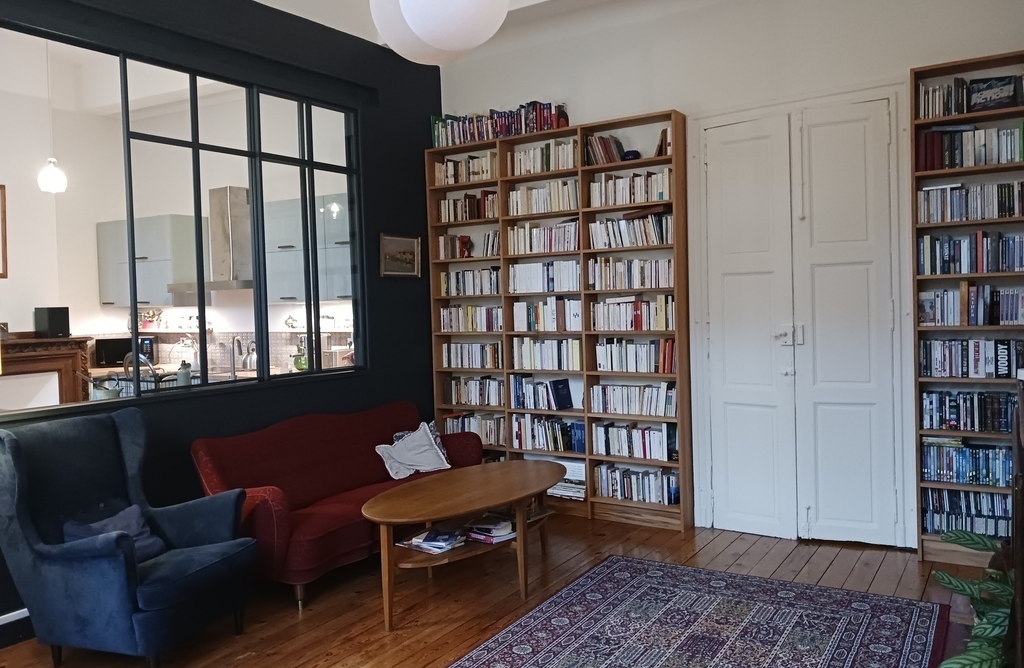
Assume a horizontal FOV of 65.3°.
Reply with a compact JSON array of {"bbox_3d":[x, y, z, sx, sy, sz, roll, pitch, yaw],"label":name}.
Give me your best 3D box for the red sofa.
[{"bbox_3d":[-0.881,0.900,4.676,0.840,0.805,1.740,0,2,34],"label":"red sofa"}]

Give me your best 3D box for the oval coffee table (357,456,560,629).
[{"bbox_3d":[-0.183,1.034,4.071,0.676,0.537,1.342,0,3,38],"label":"oval coffee table"}]

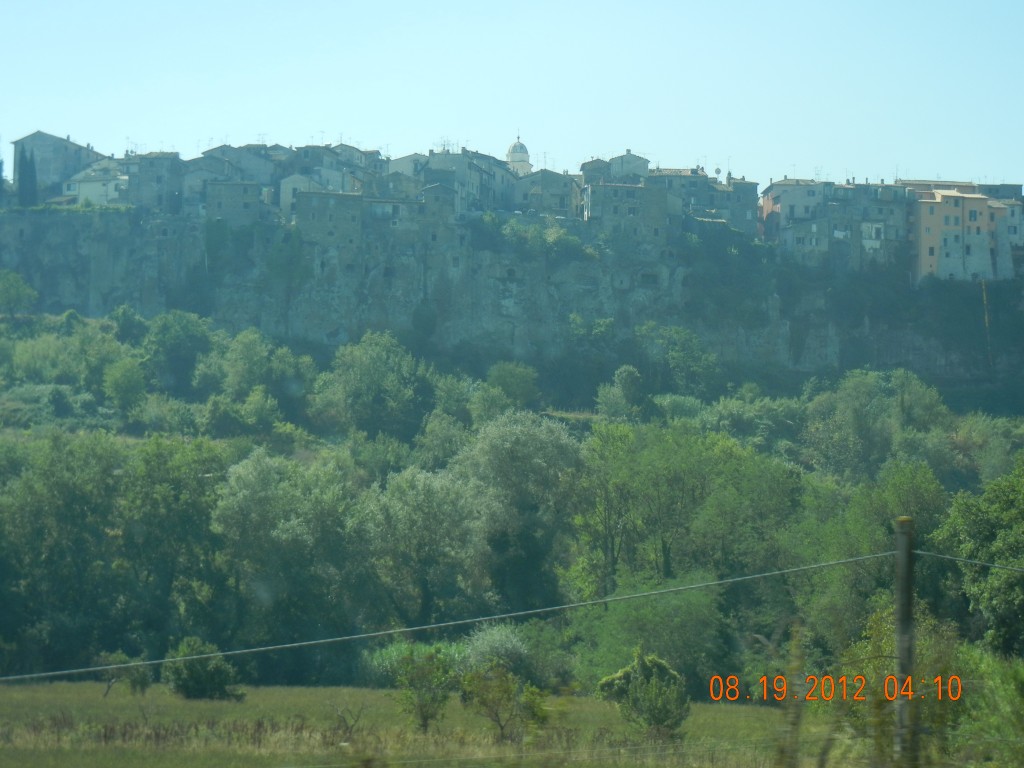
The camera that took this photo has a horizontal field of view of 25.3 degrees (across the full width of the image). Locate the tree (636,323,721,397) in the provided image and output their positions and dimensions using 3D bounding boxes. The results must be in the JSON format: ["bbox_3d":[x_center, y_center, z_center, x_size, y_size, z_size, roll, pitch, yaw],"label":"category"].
[{"bbox_3d":[20.833,-3.065,285.000,10.510,9.260,9.980,0,-6,0],"label":"tree"}]

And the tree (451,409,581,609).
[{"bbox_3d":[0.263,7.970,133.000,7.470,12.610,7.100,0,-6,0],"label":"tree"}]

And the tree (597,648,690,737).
[{"bbox_3d":[4.246,9.951,73.000,2.950,2.950,2.800,0,-6,0],"label":"tree"}]

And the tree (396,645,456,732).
[{"bbox_3d":[-2.890,10.327,77.000,2.030,3.040,1.930,0,-6,0],"label":"tree"}]

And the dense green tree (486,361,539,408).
[{"bbox_3d":[0.058,0.058,265.000,6.050,5.580,5.750,0,-6,0],"label":"dense green tree"}]

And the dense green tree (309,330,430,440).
[{"bbox_3d":[-14.076,0.148,225.000,12.050,10.870,11.450,0,-6,0],"label":"dense green tree"}]

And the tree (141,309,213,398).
[{"bbox_3d":[-37.447,-3.303,255.000,7.840,9.850,7.440,0,-6,0],"label":"tree"}]

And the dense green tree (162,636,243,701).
[{"bbox_3d":[-13.995,12.865,103.000,3.620,2.890,3.440,0,-6,0],"label":"dense green tree"}]

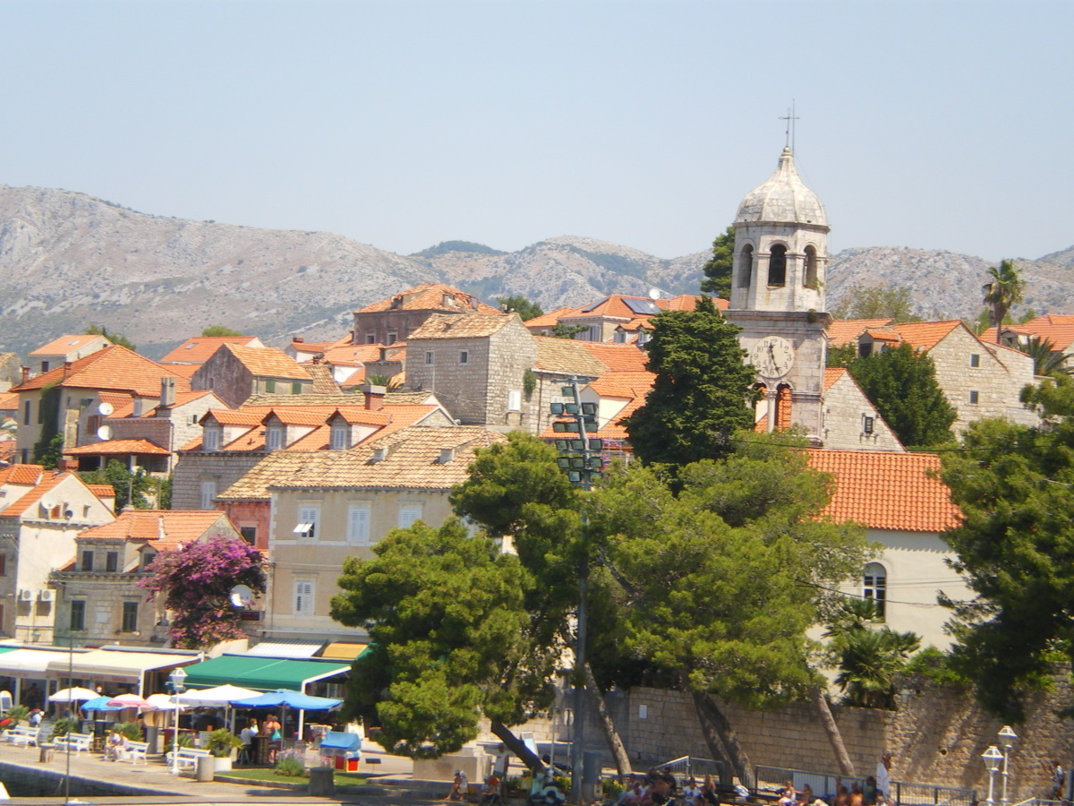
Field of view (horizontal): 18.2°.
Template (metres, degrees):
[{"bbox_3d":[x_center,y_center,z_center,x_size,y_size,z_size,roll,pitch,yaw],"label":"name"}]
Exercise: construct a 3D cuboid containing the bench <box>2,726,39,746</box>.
[{"bbox_3d":[-21.410,13.810,138.800,0.650,0.830,1.900,6,-4,-38],"label":"bench"}]

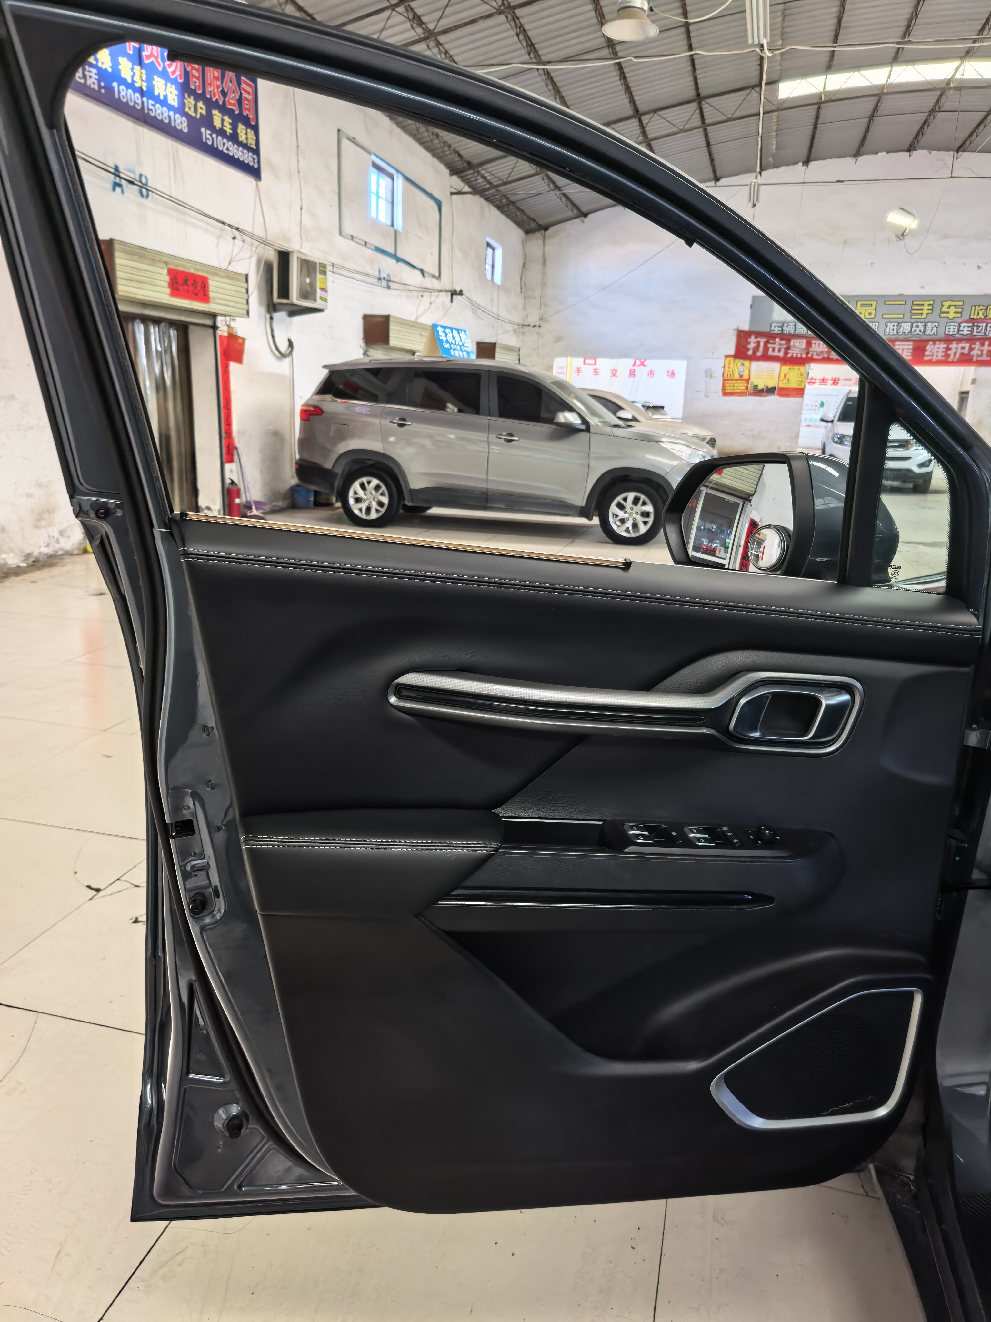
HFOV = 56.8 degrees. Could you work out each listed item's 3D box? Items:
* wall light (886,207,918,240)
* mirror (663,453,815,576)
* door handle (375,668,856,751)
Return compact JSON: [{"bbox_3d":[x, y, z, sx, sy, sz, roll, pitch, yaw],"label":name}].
[{"bbox_3d":[8.835,-9.496,19.900,0.660,0.680,0.250,5,16,13],"label":"wall light"},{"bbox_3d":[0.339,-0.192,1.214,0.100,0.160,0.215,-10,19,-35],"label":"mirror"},{"bbox_3d":[0.138,0.055,1.000,0.512,0.080,0.055,2,15,-8],"label":"door handle"}]

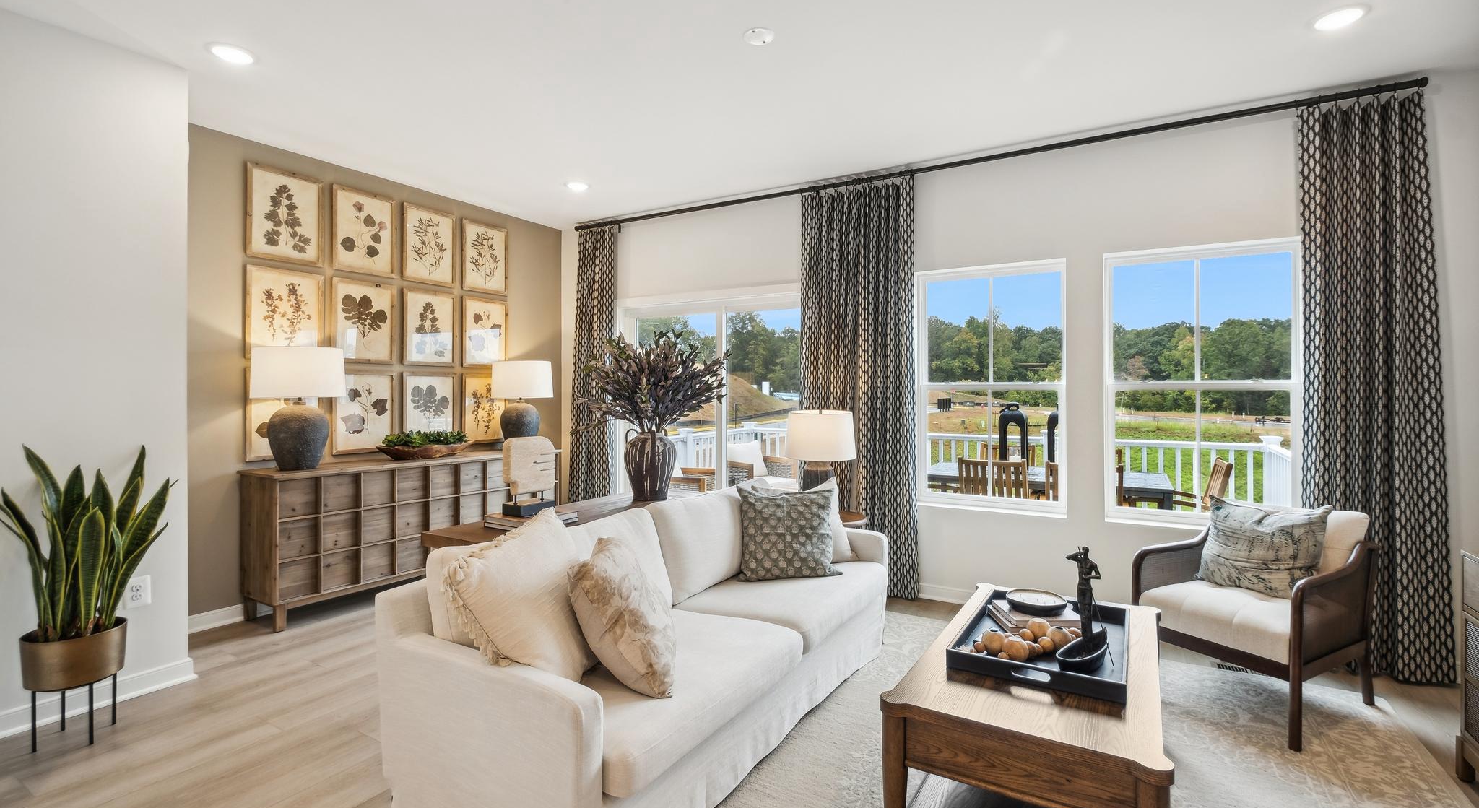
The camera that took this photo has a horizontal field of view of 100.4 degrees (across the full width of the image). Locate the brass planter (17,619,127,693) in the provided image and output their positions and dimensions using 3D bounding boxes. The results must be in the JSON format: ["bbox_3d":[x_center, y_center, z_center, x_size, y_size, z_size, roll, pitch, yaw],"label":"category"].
[{"bbox_3d":[-2.504,0.942,2.324,0.275,0.178,0.275,1,1,31],"label":"brass planter"}]

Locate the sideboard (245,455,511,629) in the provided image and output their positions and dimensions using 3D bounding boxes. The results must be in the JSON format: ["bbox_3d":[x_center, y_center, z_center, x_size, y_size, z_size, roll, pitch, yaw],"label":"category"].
[{"bbox_3d":[-2.166,0.802,4.309,0.450,0.845,2.045,1,1,31],"label":"sideboard"}]

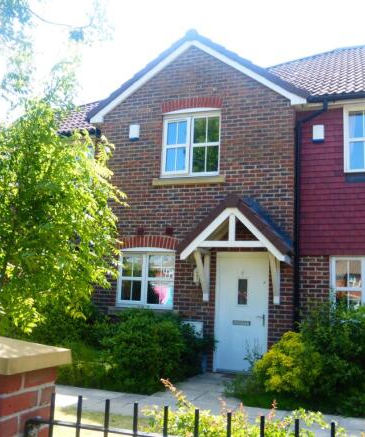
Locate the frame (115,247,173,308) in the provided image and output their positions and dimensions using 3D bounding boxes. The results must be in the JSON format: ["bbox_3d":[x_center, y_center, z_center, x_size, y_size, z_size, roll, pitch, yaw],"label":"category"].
[{"bbox_3d":[-0.675,1.129,9.623,1.159,1.148,0.110,-1,-11,19],"label":"frame"}]

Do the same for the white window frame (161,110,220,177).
[{"bbox_3d":[0.168,-1.453,9.841,1.175,1.347,0.110,-1,-11,19],"label":"white window frame"}]

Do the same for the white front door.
[{"bbox_3d":[1.049,1.641,8.917,0.942,2.079,0.100,-1,-11,19],"label":"white front door"}]

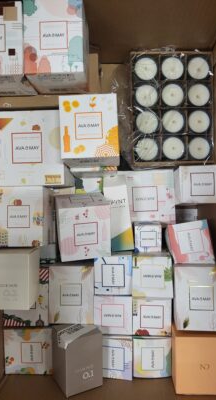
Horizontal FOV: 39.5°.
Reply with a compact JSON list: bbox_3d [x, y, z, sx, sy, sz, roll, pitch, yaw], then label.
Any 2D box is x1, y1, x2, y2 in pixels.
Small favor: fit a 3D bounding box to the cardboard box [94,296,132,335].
[{"bbox_3d":[0.009,0.202,0.564,0.067,0.067,0.067,0,92,0],"label":"cardboard box"}]

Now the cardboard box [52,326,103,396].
[{"bbox_3d":[-0.054,0.271,0.522,0.064,0.063,0.088,-2,90,-30],"label":"cardboard box"}]

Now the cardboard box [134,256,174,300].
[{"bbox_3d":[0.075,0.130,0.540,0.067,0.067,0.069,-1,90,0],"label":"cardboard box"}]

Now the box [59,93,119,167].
[{"bbox_3d":[-0.026,-0.104,0.471,0.083,0.088,0.090,-2,89,1],"label":"box"}]

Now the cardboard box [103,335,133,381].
[{"bbox_3d":[0.018,0.344,0.687,0.078,0.082,0.082,0,88,8],"label":"cardboard box"}]

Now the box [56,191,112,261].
[{"bbox_3d":[-0.055,0.056,0.662,0.103,0.103,0.116,-4,107,-11],"label":"box"}]

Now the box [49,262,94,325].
[{"bbox_3d":[-0.083,0.219,0.739,0.103,0.103,0.131,0,88,1],"label":"box"}]

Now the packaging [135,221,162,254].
[{"bbox_3d":[0.089,0.087,0.688,0.058,0.058,0.058,0,90,2],"label":"packaging"}]

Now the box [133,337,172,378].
[{"bbox_3d":[0.094,0.335,0.672,0.078,0.082,0.082,0,88,-1],"label":"box"}]

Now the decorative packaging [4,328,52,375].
[{"bbox_3d":[-0.172,0.356,0.750,0.131,0.103,0.103,-1,90,4],"label":"decorative packaging"}]

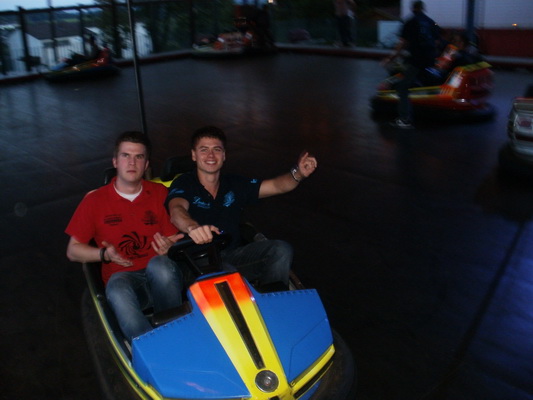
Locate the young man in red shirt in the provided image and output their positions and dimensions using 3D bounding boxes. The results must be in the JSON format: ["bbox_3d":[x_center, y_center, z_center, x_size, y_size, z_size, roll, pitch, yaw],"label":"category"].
[{"bbox_3d":[-0.625,0.200,2.580,0.560,0.950,0.790,-7,20,-18],"label":"young man in red shirt"}]

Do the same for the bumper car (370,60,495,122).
[{"bbox_3d":[2.690,-1.775,9.000,1.870,0.900,1.100,14,24,37],"label":"bumper car"}]

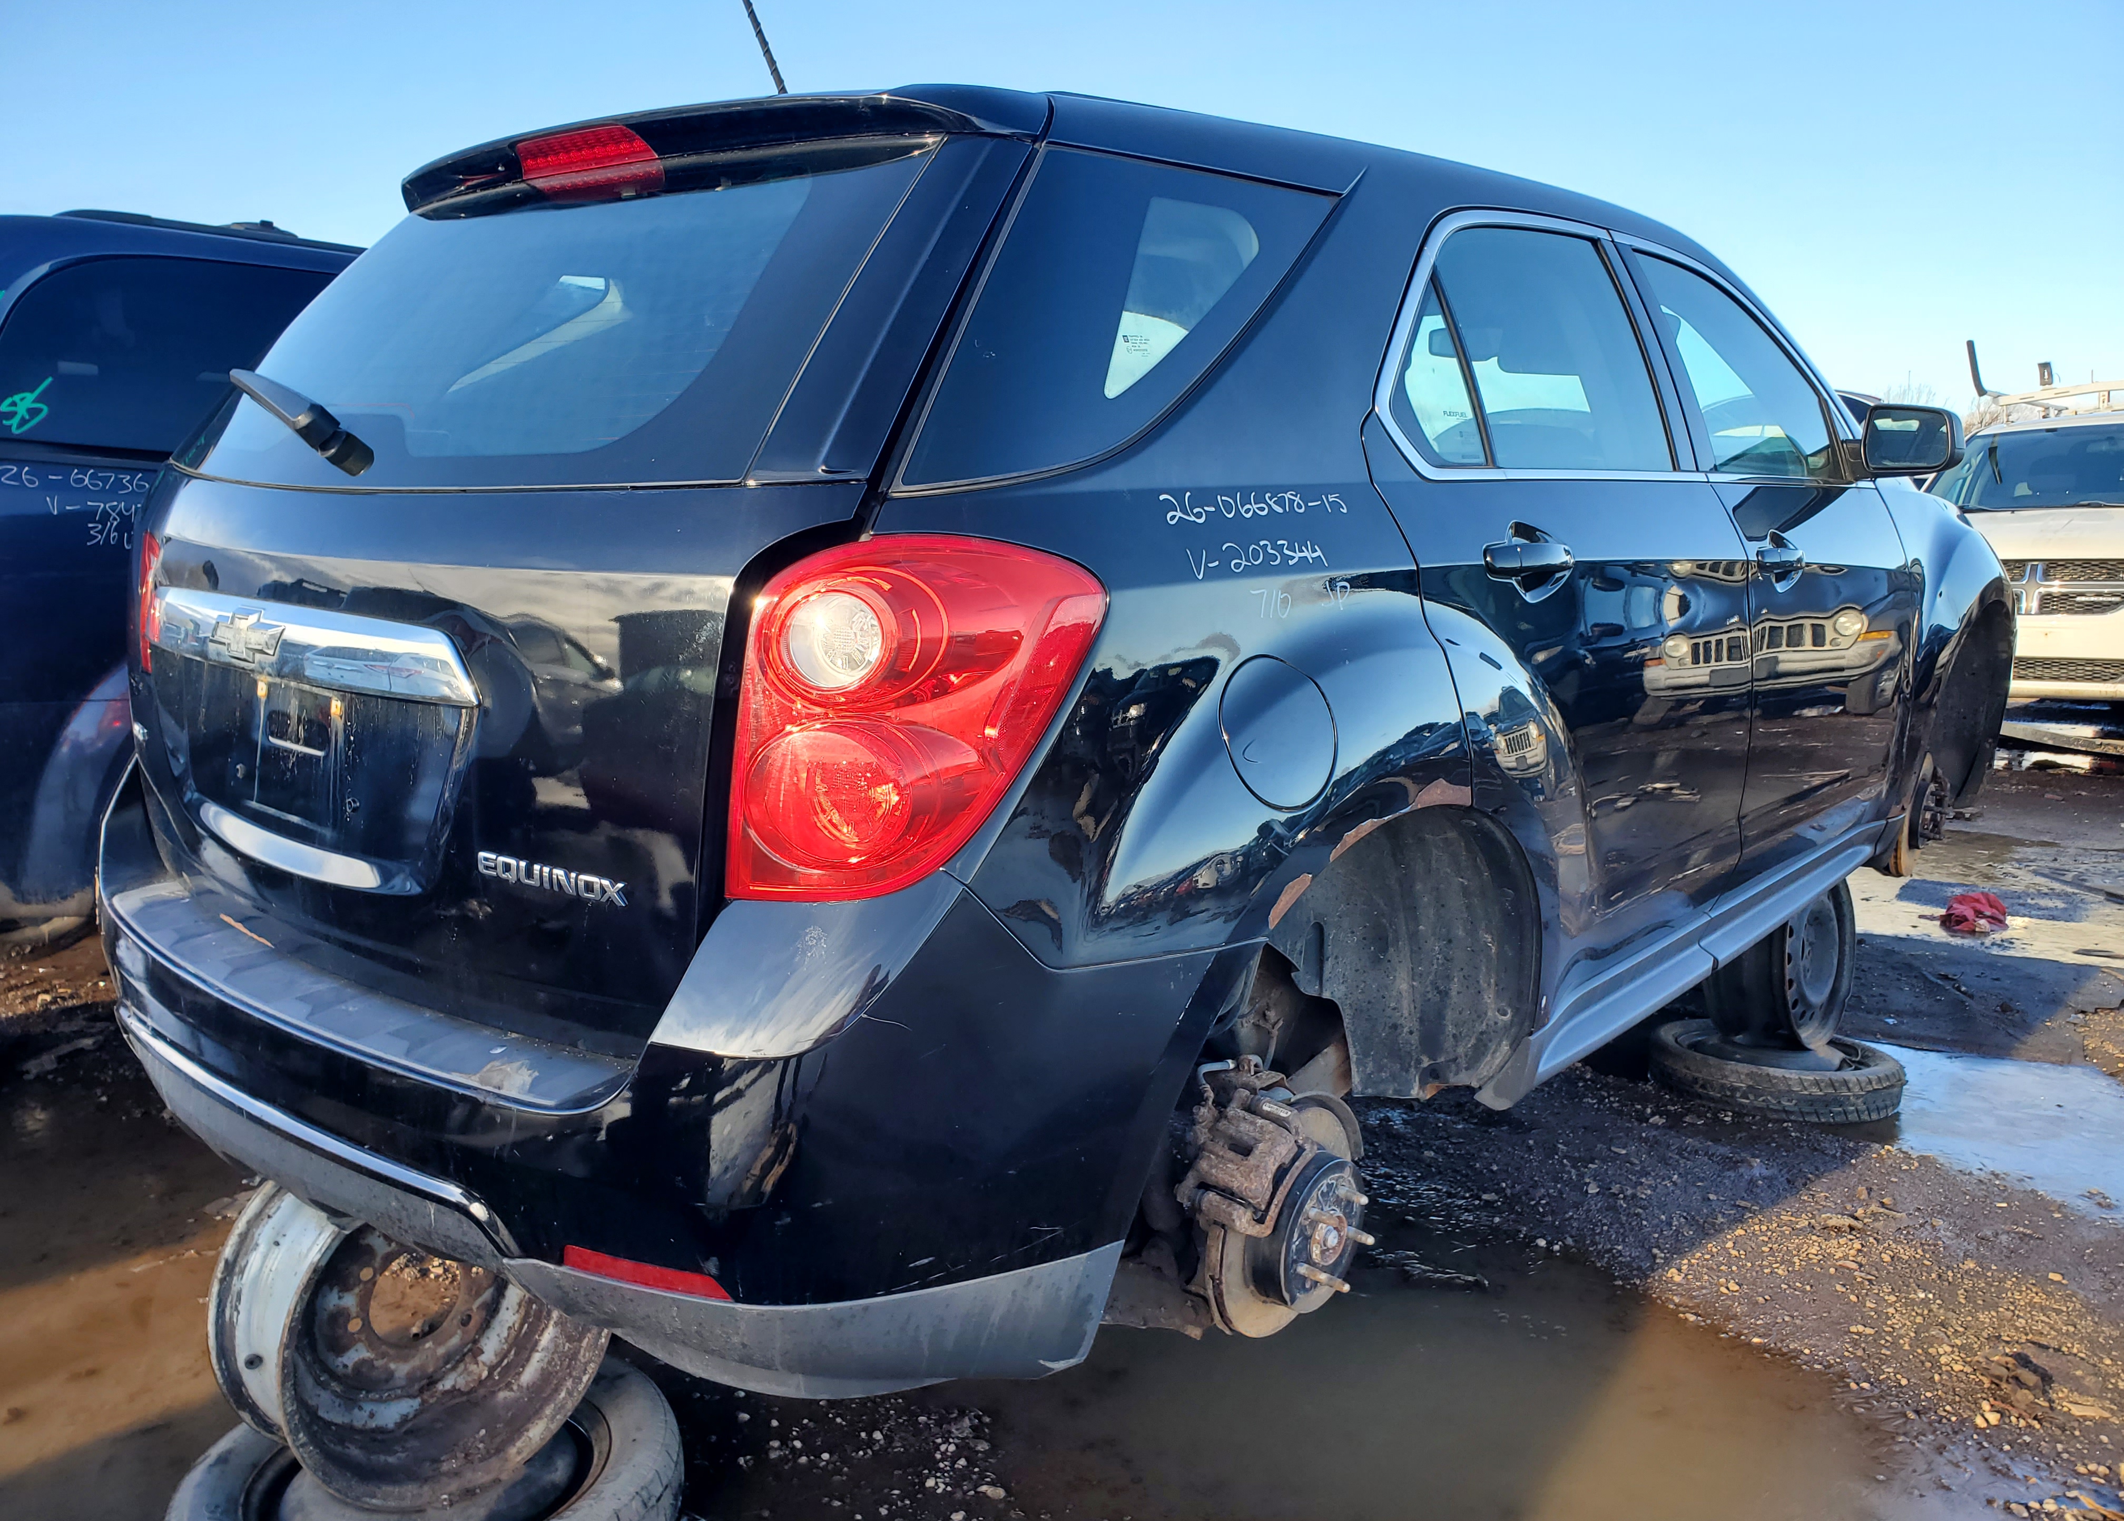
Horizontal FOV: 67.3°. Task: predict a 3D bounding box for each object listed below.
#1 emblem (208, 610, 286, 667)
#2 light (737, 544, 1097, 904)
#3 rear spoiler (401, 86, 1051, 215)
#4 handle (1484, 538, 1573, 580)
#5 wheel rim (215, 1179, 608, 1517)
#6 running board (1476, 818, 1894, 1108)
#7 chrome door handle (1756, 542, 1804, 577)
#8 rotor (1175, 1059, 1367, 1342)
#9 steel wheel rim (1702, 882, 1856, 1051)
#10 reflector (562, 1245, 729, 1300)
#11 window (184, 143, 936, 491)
[{"bbox_3d":[-0.896,-0.138,1.753,0.172,0.060,0.020,9,15,40],"label":"emblem"},{"bbox_3d":[-0.133,-0.046,1.490,0.220,0.330,0.345,7,13,34],"label":"light"},{"bbox_3d":[-0.523,-0.783,2.064,1.180,0.125,0.270,9,15,40],"label":"rear spoiler"},{"bbox_3d":[0.612,-0.262,2.070,0.052,0.048,0.225,9,15,40],"label":"handle"},{"bbox_3d":[-0.825,0.700,2.060,0.210,0.447,0.447,9,15,41],"label":"wheel rim"},{"bbox_3d":[1.306,0.313,3.083,0.125,0.165,1.960,9,15,40],"label":"running board"},{"bbox_3d":[1.274,-0.354,2.822,0.052,0.048,0.225,9,15,40],"label":"chrome door handle"},{"bbox_3d":[0.319,0.599,2.081,0.170,0.335,0.320,9,15,40],"label":"rotor"},{"bbox_3d":[1.660,0.438,3.715,0.200,0.443,0.443,1,11,7],"label":"steel wheel rim"},{"bbox_3d":[-0.387,0.480,1.477,0.165,0.030,0.025,2,11,13],"label":"reflector"},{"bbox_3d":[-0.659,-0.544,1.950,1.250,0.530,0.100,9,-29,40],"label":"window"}]

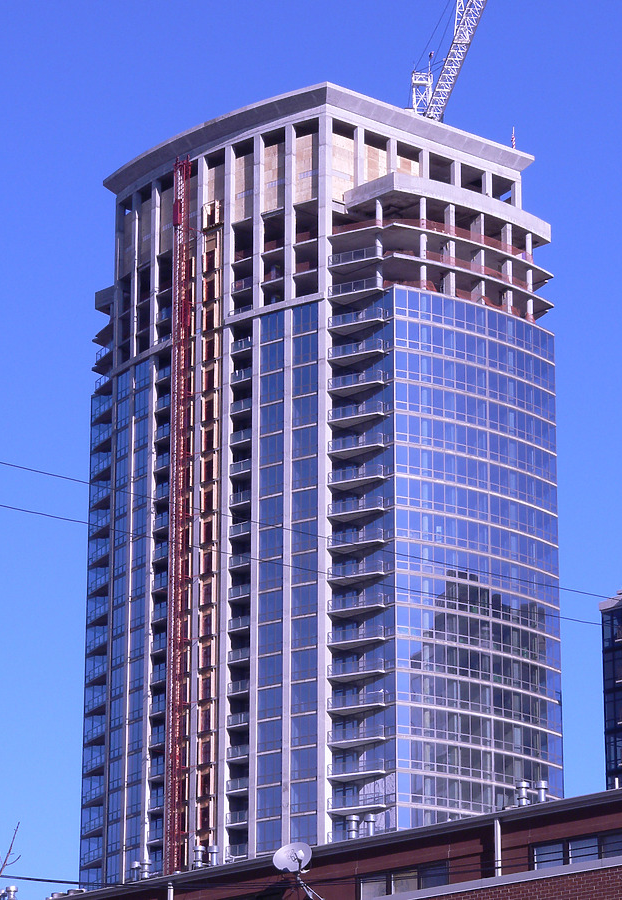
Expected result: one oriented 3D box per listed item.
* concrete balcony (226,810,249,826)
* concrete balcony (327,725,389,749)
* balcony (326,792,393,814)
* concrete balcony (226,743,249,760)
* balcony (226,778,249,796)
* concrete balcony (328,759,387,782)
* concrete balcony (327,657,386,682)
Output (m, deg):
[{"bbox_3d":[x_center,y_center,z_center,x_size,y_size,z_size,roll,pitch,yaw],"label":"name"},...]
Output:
[{"bbox_3d":[-6.388,34.677,284.954,3.000,1.250,1.350,-13,-20,40],"label":"concrete balcony"},{"bbox_3d":[4.340,25.310,269.070,5.370,1.270,2.300,-13,-21,37],"label":"concrete balcony"},{"bbox_3d":[4.340,31.050,267.310,5.370,1.270,2.300,-13,-21,37],"label":"balcony"},{"bbox_3d":[-6.232,27.998,280.341,2.900,1.200,1.500,-15,-23,40],"label":"concrete balcony"},{"bbox_3d":[-6.240,30.910,279.433,2.900,1.200,1.500,-15,-23,40],"label":"balcony"},{"bbox_3d":[4.640,29.552,279.765,5.950,1.270,2.300,-10,-18,32],"label":"concrete balcony"},{"bbox_3d":[4.519,20.039,275.295,5.610,1.250,2.440,-10,-20,29],"label":"concrete balcony"}]

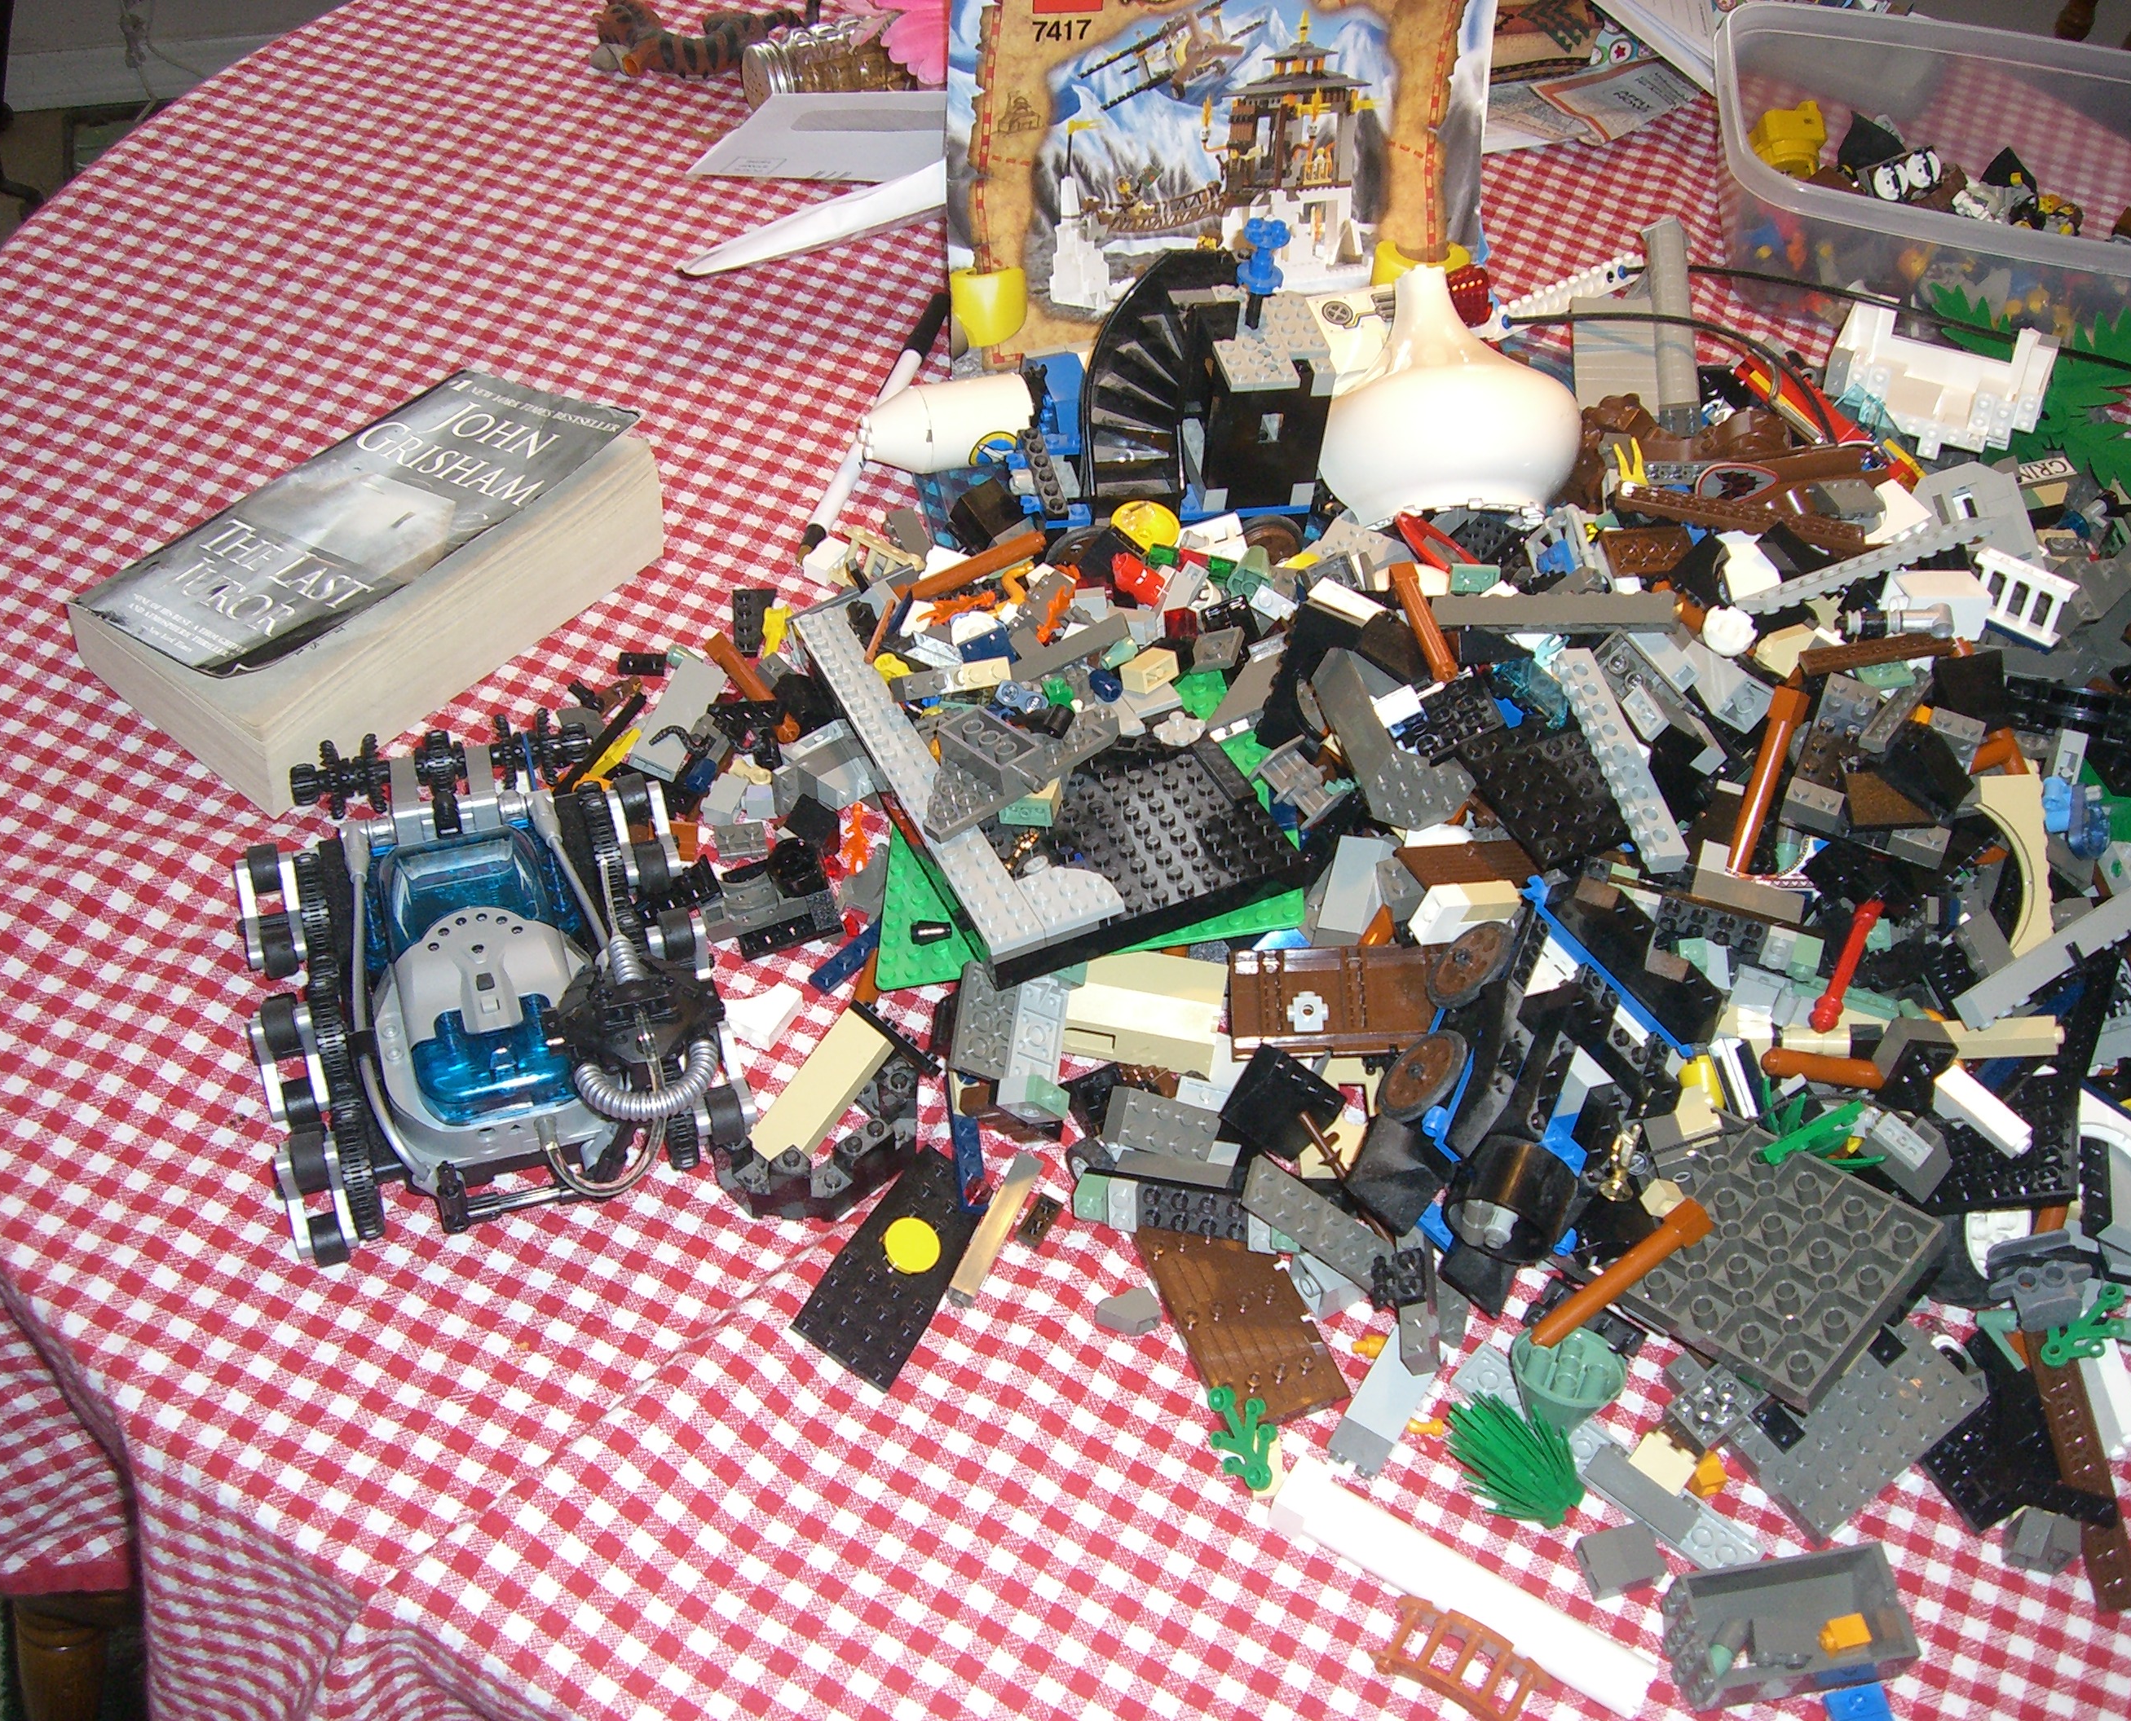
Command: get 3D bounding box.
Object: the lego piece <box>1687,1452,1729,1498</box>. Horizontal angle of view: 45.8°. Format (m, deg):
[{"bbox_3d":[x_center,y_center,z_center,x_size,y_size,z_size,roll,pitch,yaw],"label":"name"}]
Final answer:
[{"bbox_3d":[0.169,0.161,0.662,0.008,0.009,0.010,32,54,25],"label":"lego piece"}]

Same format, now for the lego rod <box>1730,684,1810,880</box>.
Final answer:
[{"bbox_3d":[0.210,-0.023,0.755,0.008,0.059,0.008,18,6,14],"label":"lego rod"}]

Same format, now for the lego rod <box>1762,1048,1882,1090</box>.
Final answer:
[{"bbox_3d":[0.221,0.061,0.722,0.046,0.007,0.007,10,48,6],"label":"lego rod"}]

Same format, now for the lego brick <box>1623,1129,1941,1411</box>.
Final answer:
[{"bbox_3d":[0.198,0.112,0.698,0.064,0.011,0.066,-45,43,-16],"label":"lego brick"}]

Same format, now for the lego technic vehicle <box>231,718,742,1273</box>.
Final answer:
[{"bbox_3d":[-0.167,0.034,0.730,0.127,0.052,0.149,-14,50,-15],"label":"lego technic vehicle"}]

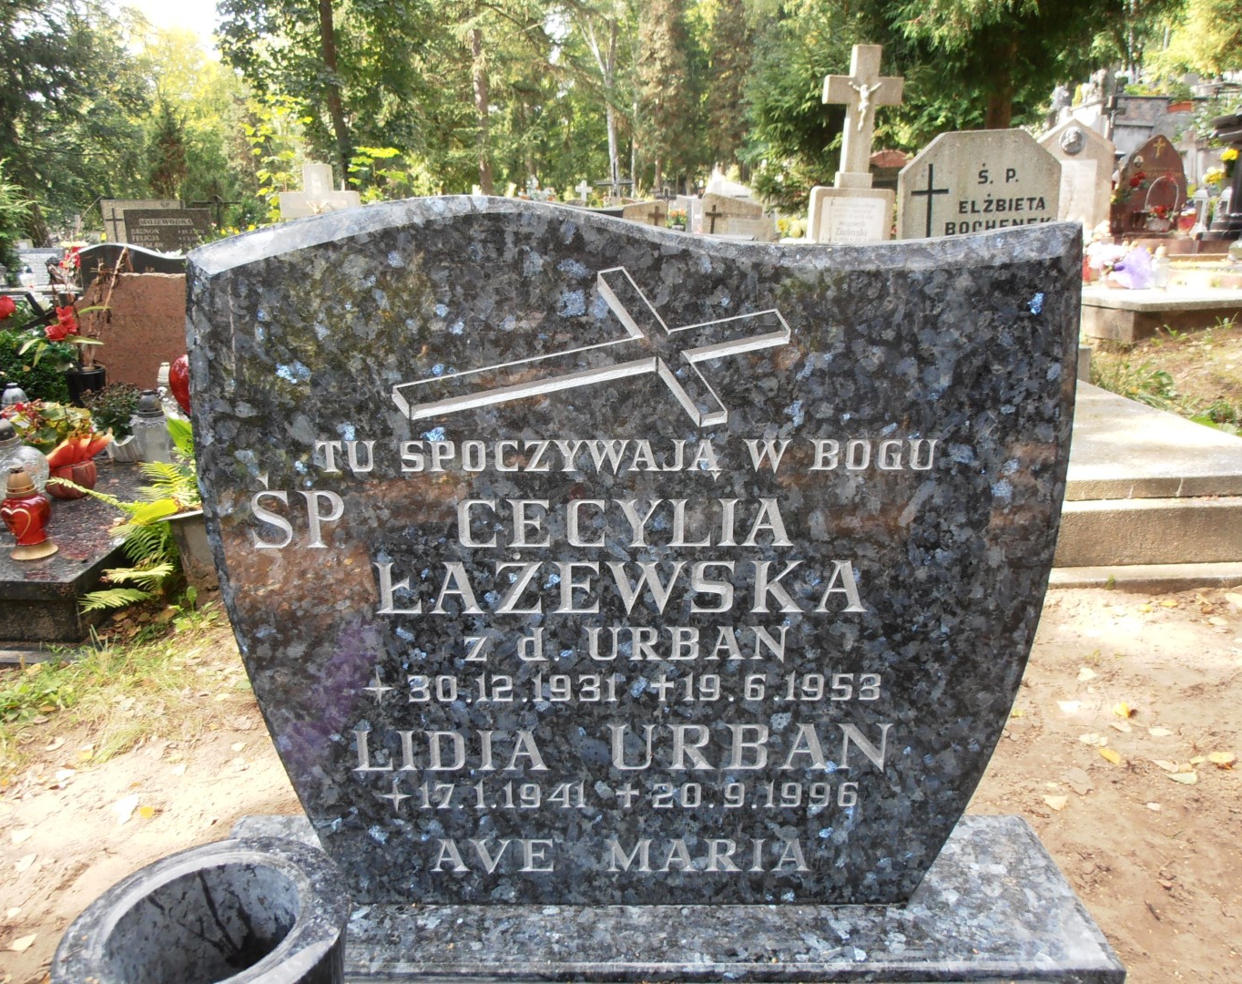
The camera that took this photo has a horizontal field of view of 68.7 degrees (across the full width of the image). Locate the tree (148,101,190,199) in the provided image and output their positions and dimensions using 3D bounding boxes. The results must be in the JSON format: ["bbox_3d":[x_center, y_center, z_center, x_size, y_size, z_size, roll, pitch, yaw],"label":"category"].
[{"bbox_3d":[-6.963,-4.694,14.406,0.620,2.800,0.620,-1,17,0],"label":"tree"}]

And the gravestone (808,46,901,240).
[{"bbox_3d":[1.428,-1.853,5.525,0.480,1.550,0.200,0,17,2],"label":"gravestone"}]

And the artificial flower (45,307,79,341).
[{"bbox_3d":[-2.151,-0.649,3.500,0.120,0.130,0.110,-8,18,-22],"label":"artificial flower"}]

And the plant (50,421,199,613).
[{"bbox_3d":[-1.169,0.063,2.200,0.400,0.440,0.400,-1,17,0],"label":"plant"}]

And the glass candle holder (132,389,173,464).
[{"bbox_3d":[-1.508,-0.212,2.897,0.116,0.220,0.116,-1,17,0],"label":"glass candle holder"}]

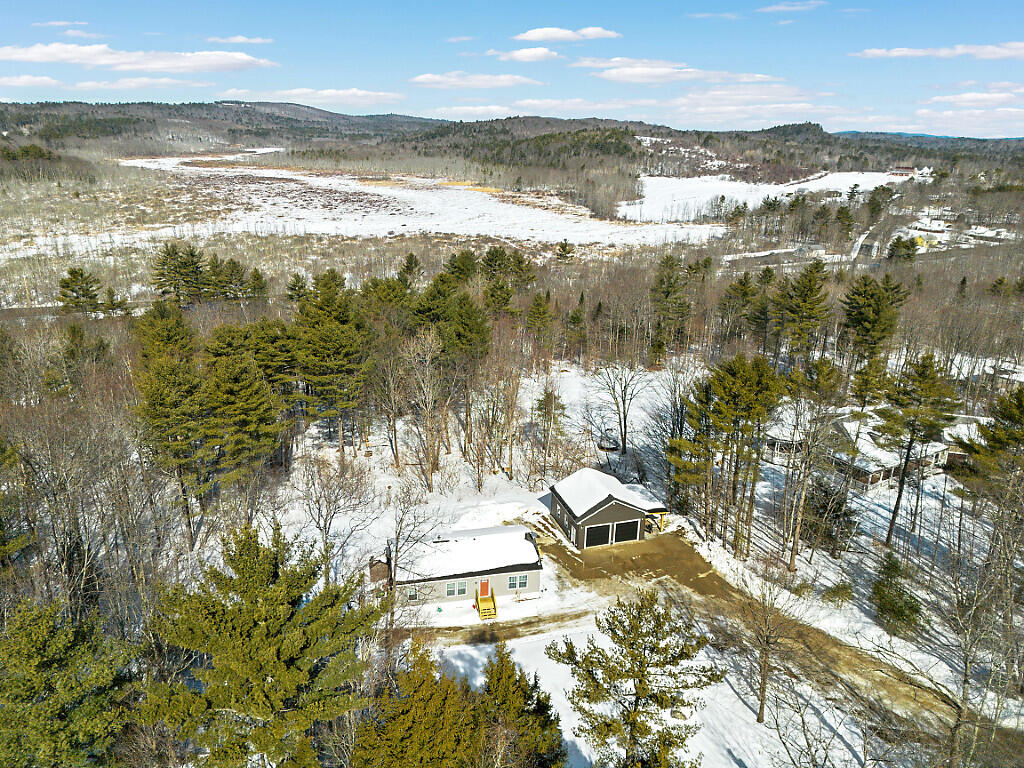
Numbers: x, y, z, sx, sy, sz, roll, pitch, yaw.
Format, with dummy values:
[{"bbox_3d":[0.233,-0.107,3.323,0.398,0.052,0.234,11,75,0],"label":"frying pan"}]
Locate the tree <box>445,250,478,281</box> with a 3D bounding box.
[{"bbox_3d":[-14.300,-29.190,205.120,9.820,18.630,9.820,0,19,0],"label":"tree"}]

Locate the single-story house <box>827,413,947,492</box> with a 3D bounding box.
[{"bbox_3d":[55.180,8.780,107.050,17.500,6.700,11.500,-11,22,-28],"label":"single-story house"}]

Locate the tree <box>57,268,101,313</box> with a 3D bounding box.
[{"bbox_3d":[-126.030,-27.160,206.650,12.520,12.800,12.520,0,19,0],"label":"tree"}]

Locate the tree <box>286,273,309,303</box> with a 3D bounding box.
[{"bbox_3d":[-62.845,-27.890,206.637,6.400,9.060,6.400,-5,19,-16],"label":"tree"}]

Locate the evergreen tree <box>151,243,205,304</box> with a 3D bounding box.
[{"bbox_3d":[-96.218,-31.124,202.087,14.800,17.850,14.800,-8,20,-24],"label":"evergreen tree"}]

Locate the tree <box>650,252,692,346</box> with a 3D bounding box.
[{"bbox_3d":[35.570,-17.720,158.650,8.940,23.200,8.940,4,19,12],"label":"tree"}]

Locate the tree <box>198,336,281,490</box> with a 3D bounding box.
[{"bbox_3d":[-33.720,4.720,89.240,9.300,21.970,9.300,0,19,0],"label":"tree"}]

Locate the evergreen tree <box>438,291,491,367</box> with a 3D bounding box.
[{"bbox_3d":[-7.090,-2.410,108.360,7.630,24.000,7.630,0,19,0],"label":"evergreen tree"}]

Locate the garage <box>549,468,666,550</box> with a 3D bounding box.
[{"bbox_3d":[10.911,13.779,81.455,11.200,5.500,8.900,-5,19,-16],"label":"garage"}]

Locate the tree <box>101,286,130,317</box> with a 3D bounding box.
[{"bbox_3d":[-124.390,-25.740,220.400,8.690,9.150,8.260,-11,22,-28],"label":"tree"}]

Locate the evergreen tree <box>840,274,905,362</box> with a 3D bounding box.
[{"bbox_3d":[77.060,-13.700,151.960,13.270,19.970,11.940,10,21,26],"label":"evergreen tree"}]

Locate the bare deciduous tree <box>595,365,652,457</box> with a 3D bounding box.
[{"bbox_3d":[16.590,3.800,103.770,8.180,14.240,8.180,3,19,9],"label":"bare deciduous tree"}]

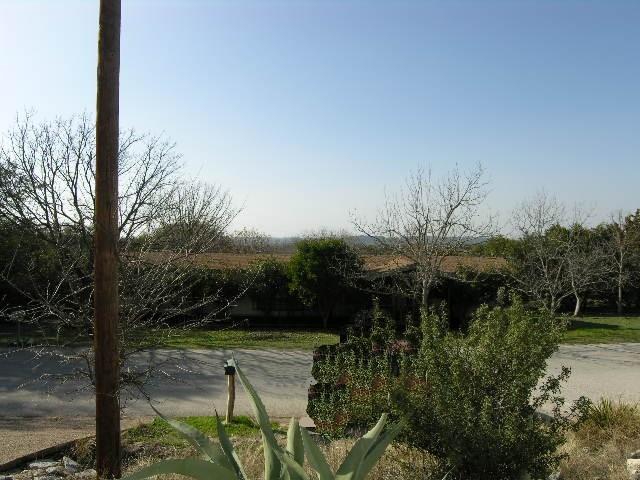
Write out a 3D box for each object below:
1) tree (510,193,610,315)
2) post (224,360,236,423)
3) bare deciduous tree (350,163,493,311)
[{"bbox_3d":[11.650,0.630,21.500,4.850,5.900,4.400,0,0,0],"label":"tree"},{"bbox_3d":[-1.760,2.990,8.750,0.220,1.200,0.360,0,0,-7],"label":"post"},{"bbox_3d":[4.280,0.150,18.600,5.850,6.600,5.200,0,0,0],"label":"bare deciduous tree"}]

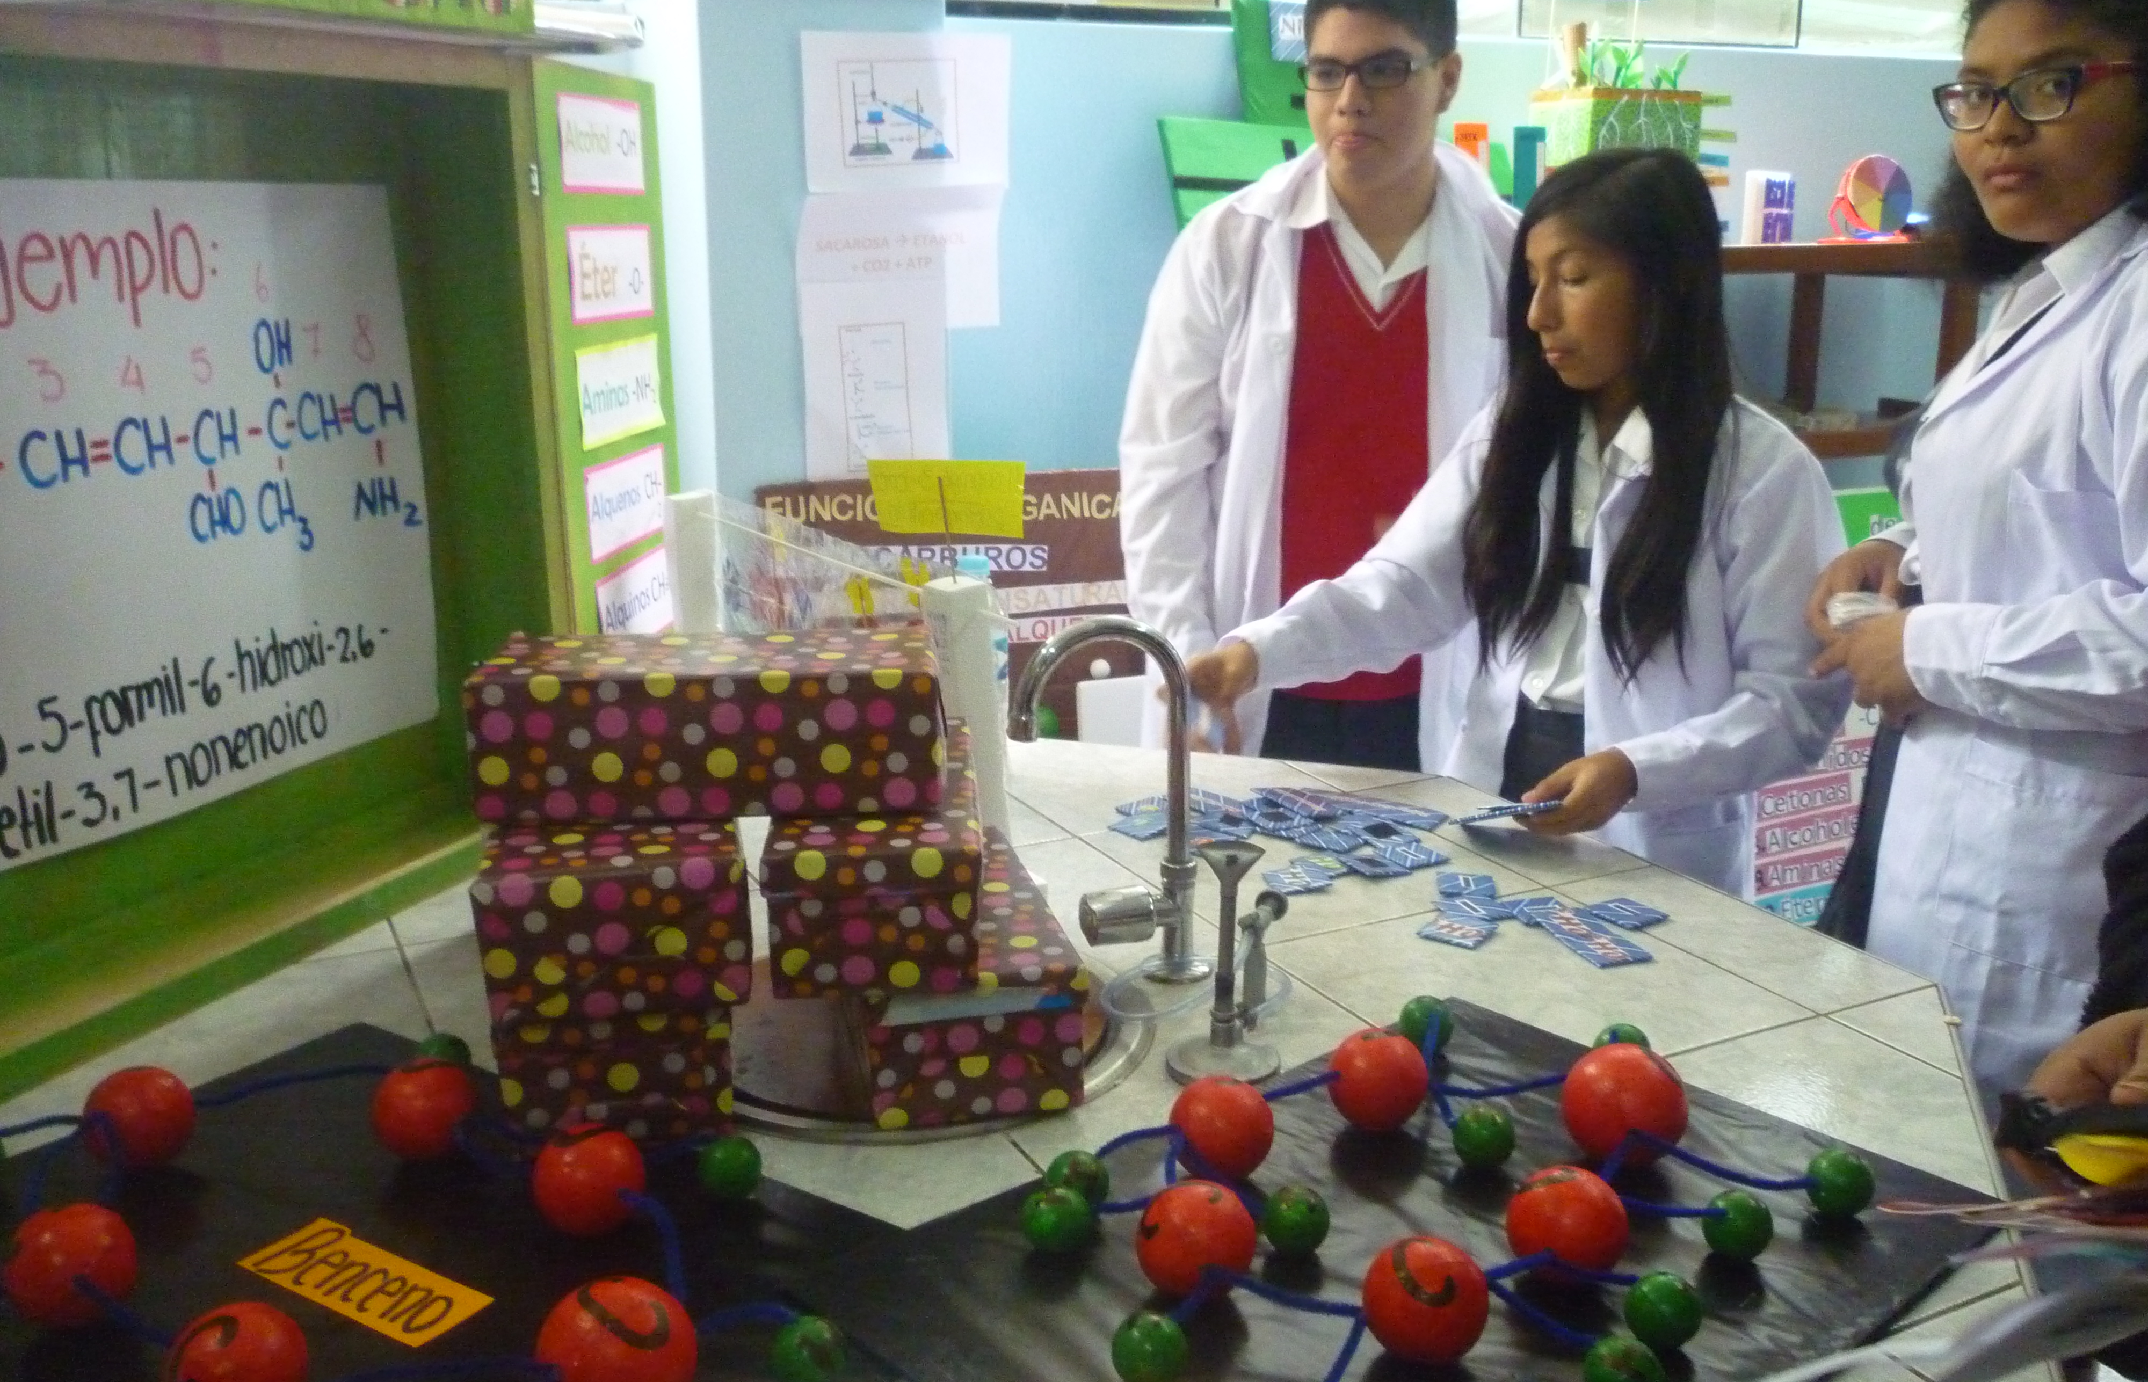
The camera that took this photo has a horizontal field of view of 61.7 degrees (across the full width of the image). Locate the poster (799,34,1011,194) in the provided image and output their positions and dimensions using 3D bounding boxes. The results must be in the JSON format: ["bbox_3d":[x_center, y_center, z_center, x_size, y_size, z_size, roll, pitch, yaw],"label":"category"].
[{"bbox_3d":[-0.231,-0.805,2.500,0.297,0.210,0.006,-5,15,-19],"label":"poster"}]

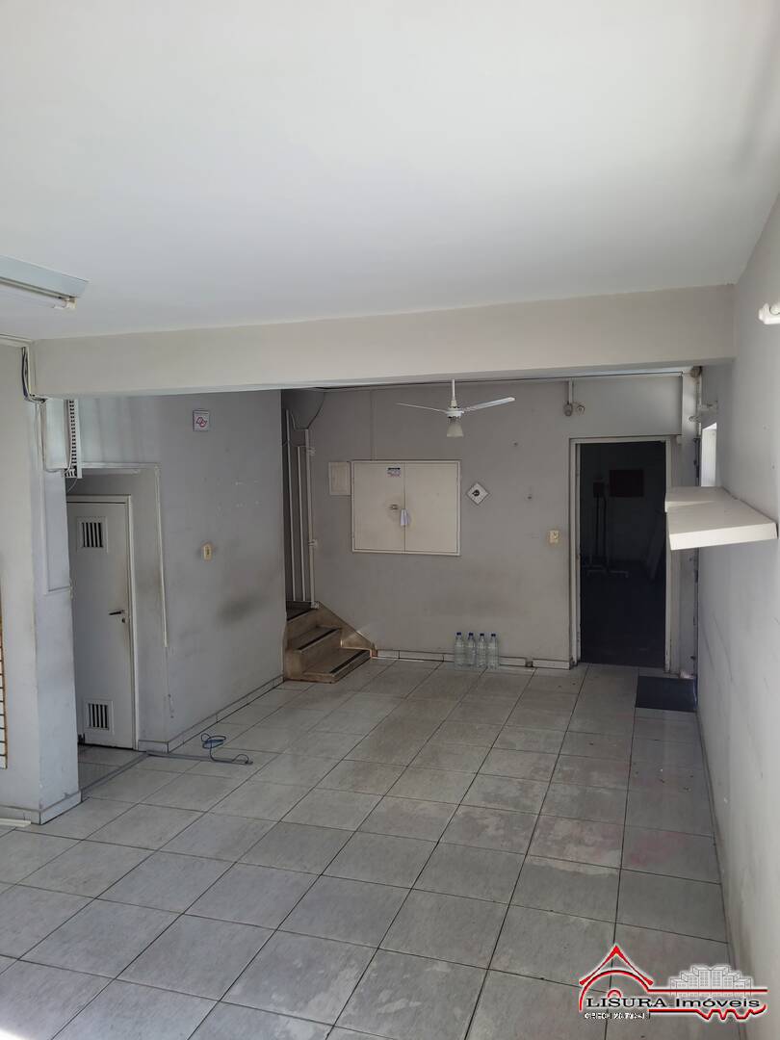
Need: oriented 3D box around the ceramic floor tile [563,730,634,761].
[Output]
[{"bbox_3d":[1.392,1.514,5.227,0.447,0.010,0.447,0,4,19],"label":"ceramic floor tile"}]

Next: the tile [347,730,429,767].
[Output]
[{"bbox_3d":[-0.026,1.554,5.233,0.447,0.010,0.451,0,4,19],"label":"tile"}]

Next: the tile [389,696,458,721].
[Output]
[{"bbox_3d":[0.267,1.512,6.186,0.451,0.010,0.451,0,4,19],"label":"tile"}]

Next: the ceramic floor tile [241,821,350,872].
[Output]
[{"bbox_3d":[-0.469,1.675,3.997,0.450,0.010,0.450,0,4,19],"label":"ceramic floor tile"}]

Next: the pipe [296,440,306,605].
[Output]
[{"bbox_3d":[-0.881,0.049,7.812,0.020,1.547,0.020,0,4,19],"label":"pipe"}]

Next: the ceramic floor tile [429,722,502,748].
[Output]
[{"bbox_3d":[0.550,1.544,5.605,0.451,0.010,0.451,0,4,19],"label":"ceramic floor tile"}]

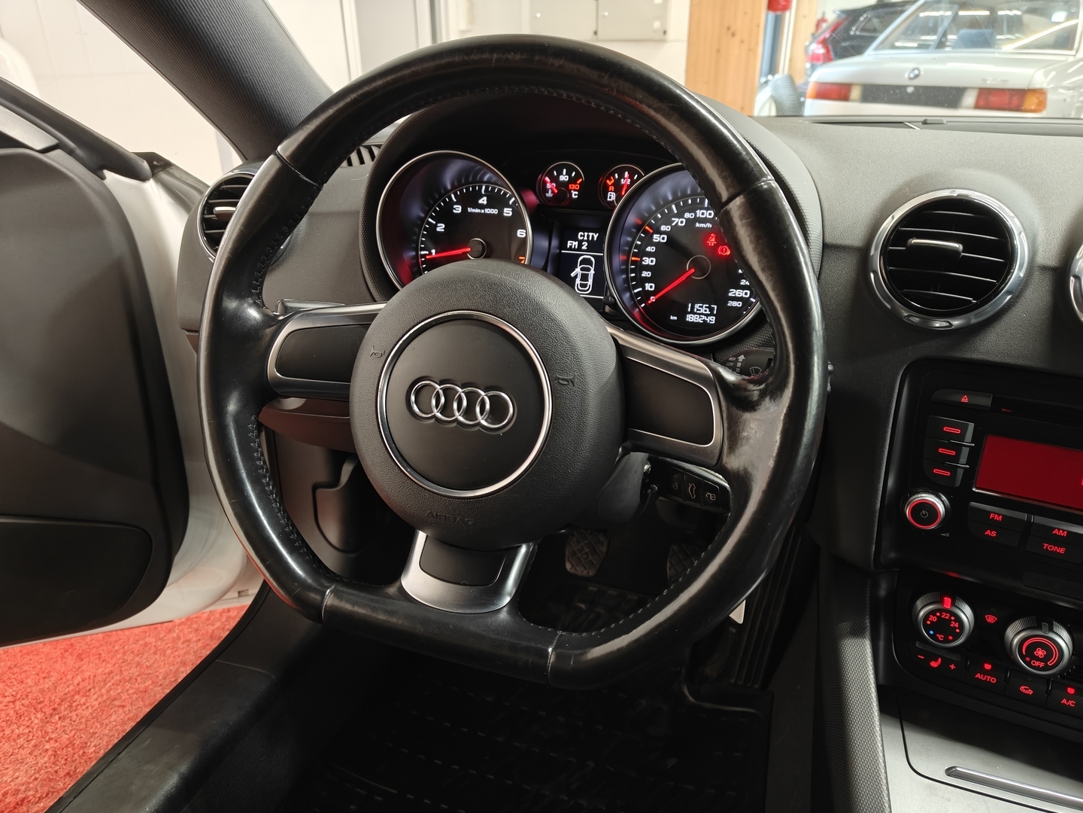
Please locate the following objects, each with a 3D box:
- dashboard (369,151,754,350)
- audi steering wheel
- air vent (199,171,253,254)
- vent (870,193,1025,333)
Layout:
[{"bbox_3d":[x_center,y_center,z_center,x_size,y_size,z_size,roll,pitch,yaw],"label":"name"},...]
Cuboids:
[{"bbox_3d":[0.024,-0.118,0.544,0.290,0.128,0.070,10,20,20],"label":"dashboard"},{"bbox_3d":[-0.032,-0.029,0.433,0.373,0.346,0.090,10,5,20],"label":"audi steering wheel"},{"bbox_3d":[-0.262,-0.165,0.681,0.093,0.093,0.040,4,2,9],"label":"air vent"},{"bbox_3d":[0.273,-0.098,0.506,0.093,0.093,0.040,13,4,25],"label":"vent"}]

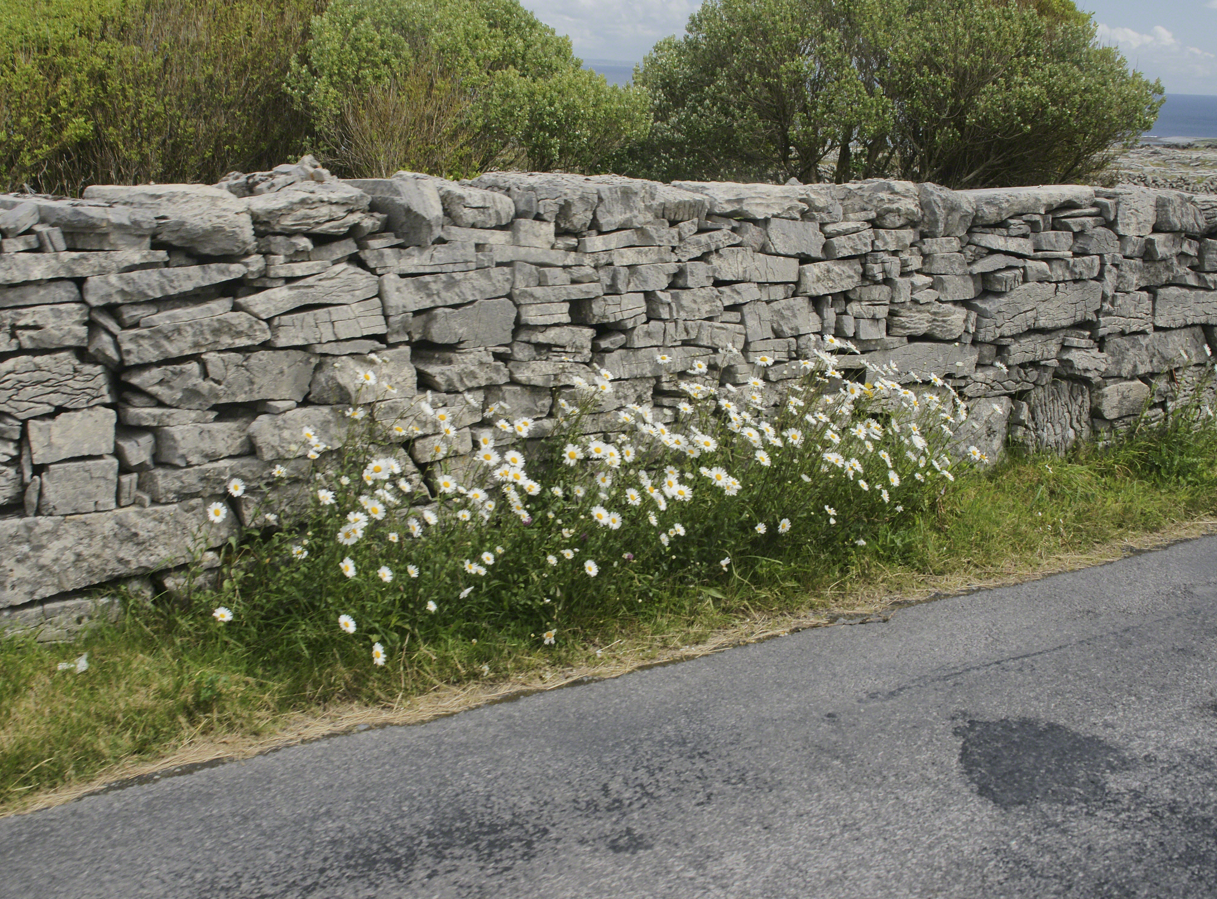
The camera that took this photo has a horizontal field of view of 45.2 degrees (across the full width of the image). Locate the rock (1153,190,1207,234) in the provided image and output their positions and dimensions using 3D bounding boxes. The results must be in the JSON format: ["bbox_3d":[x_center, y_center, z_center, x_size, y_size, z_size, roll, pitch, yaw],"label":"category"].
[{"bbox_3d":[2.459,-1.066,6.555,0.320,0.165,0.280,-9,19,-38],"label":"rock"}]

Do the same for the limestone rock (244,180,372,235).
[{"bbox_3d":[-0.930,-0.719,4.299,0.369,0.138,0.320,-7,18,-34],"label":"limestone rock"}]

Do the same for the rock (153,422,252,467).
[{"bbox_3d":[-1.104,-0.040,3.847,0.250,0.100,0.220,-9,19,-38],"label":"rock"}]

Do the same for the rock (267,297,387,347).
[{"bbox_3d":[-0.823,-0.371,4.002,0.340,0.105,0.250,-13,21,-37],"label":"rock"}]

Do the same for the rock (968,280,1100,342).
[{"bbox_3d":[1.661,-0.599,6.043,0.800,0.165,0.300,-13,21,-37],"label":"rock"}]

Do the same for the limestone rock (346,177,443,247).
[{"bbox_3d":[-0.629,-0.681,4.144,0.150,0.165,0.360,-9,19,-38],"label":"limestone rock"}]

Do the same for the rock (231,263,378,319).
[{"bbox_3d":[-0.939,-0.487,4.337,0.439,0.118,0.280,-17,23,-31],"label":"rock"}]

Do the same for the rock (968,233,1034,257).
[{"bbox_3d":[1.526,-0.847,5.931,0.403,0.067,0.200,0,14,-35],"label":"rock"}]

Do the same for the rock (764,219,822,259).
[{"bbox_3d":[0.565,-0.741,5.030,0.260,0.125,0.220,-4,16,-39],"label":"rock"}]

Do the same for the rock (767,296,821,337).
[{"bbox_3d":[0.661,-0.538,5.714,0.263,0.148,0.220,-8,18,-35],"label":"rock"}]

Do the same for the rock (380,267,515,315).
[{"bbox_3d":[-0.593,-0.543,4.814,0.488,0.133,0.270,-8,18,-35],"label":"rock"}]

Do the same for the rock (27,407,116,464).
[{"bbox_3d":[-1.557,-0.064,4.174,0.240,0.142,0.200,-8,18,-35],"label":"rock"}]

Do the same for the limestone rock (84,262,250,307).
[{"bbox_3d":[-1.272,-0.492,4.086,0.450,0.084,0.260,-14,21,-32],"label":"limestone rock"}]

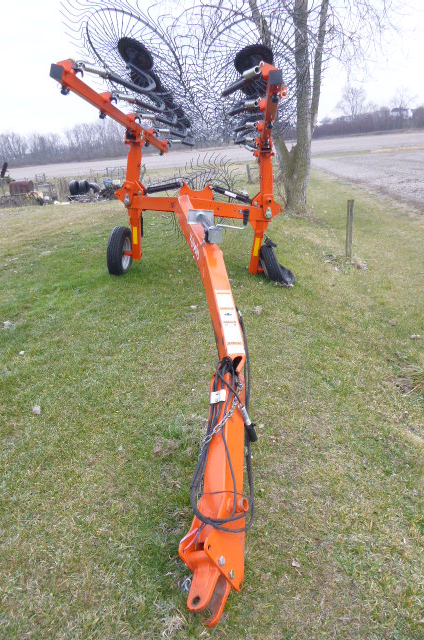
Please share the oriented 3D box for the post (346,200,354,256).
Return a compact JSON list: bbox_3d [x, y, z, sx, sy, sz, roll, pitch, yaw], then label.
[{"bbox_3d":[1.882,-1.238,6.309,0.090,0.800,0.090,1,22,16],"label":"post"}]

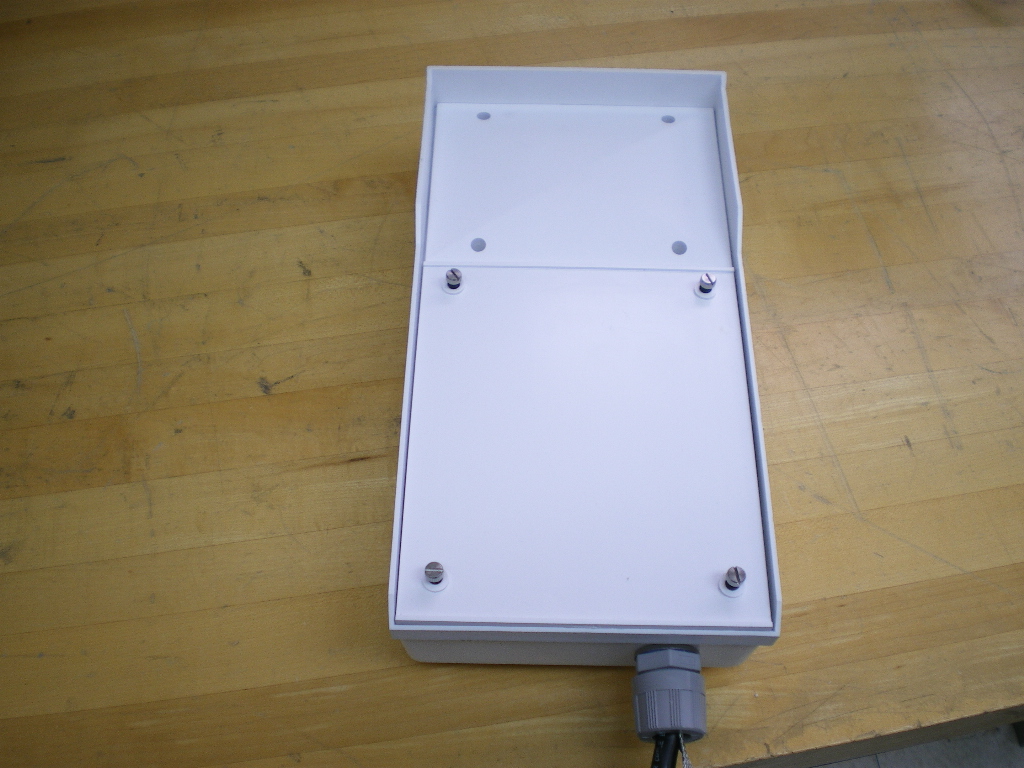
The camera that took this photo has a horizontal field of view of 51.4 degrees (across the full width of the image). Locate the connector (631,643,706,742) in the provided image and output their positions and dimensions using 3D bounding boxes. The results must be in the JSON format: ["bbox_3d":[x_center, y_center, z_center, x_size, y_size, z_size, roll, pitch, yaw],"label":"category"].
[{"bbox_3d":[0.074,0.145,0.497,0.034,0.034,0.038,1,59,0],"label":"connector"}]

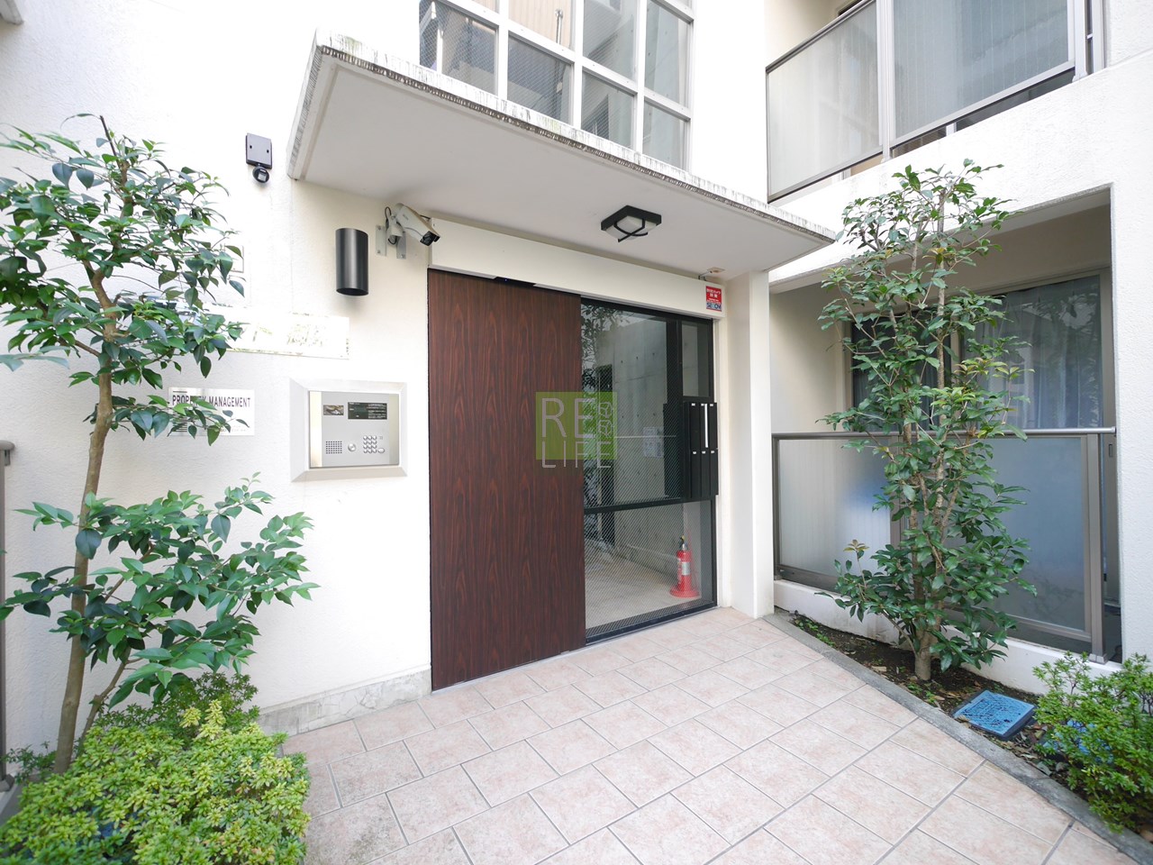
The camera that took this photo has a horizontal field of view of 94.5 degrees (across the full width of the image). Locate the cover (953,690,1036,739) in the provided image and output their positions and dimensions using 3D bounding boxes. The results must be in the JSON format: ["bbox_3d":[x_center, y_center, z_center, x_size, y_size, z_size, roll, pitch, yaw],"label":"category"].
[{"bbox_3d":[2.060,1.386,2.622,0.440,0.045,0.215,-1,2,-34],"label":"cover"}]

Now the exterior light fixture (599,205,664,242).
[{"bbox_3d":[0.304,-1.143,2.968,0.248,0.086,0.250,-1,0,-34],"label":"exterior light fixture"}]

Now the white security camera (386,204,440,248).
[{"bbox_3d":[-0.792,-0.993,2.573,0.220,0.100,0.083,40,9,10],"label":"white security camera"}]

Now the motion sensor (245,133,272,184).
[{"bbox_3d":[-1.391,-1.196,2.340,0.100,0.205,0.085,-1,0,-34],"label":"motion sensor"}]

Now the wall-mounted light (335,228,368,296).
[{"bbox_3d":[-1.050,-0.799,2.495,0.142,0.298,0.160,-1,0,-34],"label":"wall-mounted light"}]

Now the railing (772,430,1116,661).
[{"bbox_3d":[2.025,0.555,3.301,0.070,1.118,1.891,-1,0,-32],"label":"railing"}]

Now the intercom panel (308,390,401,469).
[{"bbox_3d":[-1.054,-0.013,2.523,0.402,0.352,0.035,-1,0,-34],"label":"intercom panel"}]

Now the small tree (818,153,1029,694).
[{"bbox_3d":[1.869,-0.063,2.947,0.870,2.820,0.970,-1,0,-32],"label":"small tree"}]

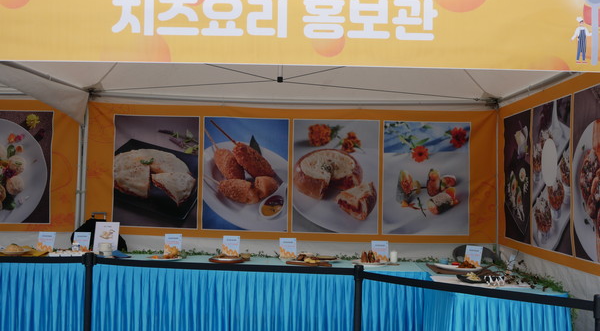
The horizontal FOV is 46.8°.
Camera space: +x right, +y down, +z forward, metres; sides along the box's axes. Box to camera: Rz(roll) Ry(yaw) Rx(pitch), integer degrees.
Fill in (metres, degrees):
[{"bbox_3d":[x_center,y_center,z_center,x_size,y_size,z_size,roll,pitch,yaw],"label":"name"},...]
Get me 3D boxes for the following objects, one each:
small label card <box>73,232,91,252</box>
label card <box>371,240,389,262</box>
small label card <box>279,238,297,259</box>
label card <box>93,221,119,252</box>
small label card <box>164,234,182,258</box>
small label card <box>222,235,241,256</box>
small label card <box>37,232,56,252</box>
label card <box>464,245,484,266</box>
[{"bbox_3d":[-1.960,0.706,6.240,0.150,0.205,0.050,1,-2,1],"label":"small label card"},{"bbox_3d":[0.718,0.779,6.200,0.150,0.205,0.050,1,-2,-5],"label":"label card"},{"bbox_3d":[-0.105,0.756,6.220,0.150,0.205,0.050,1,-2,-4],"label":"small label card"},{"bbox_3d":[-1.724,0.655,6.200,0.212,0.290,0.065,1,-2,0],"label":"label card"},{"bbox_3d":[-1.138,0.721,6.240,0.150,0.205,0.050,1,-2,-5],"label":"small label card"},{"bbox_3d":[-0.616,0.739,6.240,0.150,0.205,0.050,1,-2,1],"label":"small label card"},{"bbox_3d":[-2.271,0.702,6.220,0.150,0.205,0.050,1,-2,7],"label":"small label card"},{"bbox_3d":[1.510,0.802,6.020,0.150,0.205,0.050,1,-2,24],"label":"label card"}]

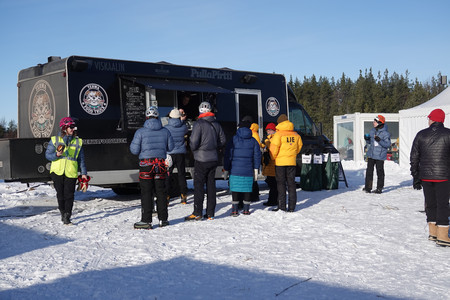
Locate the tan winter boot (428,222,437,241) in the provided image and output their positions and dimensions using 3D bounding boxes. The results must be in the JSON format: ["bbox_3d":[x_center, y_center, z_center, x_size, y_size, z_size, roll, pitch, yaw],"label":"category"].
[{"bbox_3d":[2.920,1.110,8.200,0.300,0.260,0.120,0,1,-13],"label":"tan winter boot"}]

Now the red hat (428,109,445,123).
[{"bbox_3d":[2.820,-0.455,8.000,0.200,0.190,0.240,-1,1,-38],"label":"red hat"}]

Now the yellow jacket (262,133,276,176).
[{"bbox_3d":[0.970,0.087,11.650,0.380,0.840,0.500,-1,1,-35],"label":"yellow jacket"}]

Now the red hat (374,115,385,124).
[{"bbox_3d":[3.450,-0.680,13.400,0.230,0.190,0.200,0,1,-12],"label":"red hat"}]

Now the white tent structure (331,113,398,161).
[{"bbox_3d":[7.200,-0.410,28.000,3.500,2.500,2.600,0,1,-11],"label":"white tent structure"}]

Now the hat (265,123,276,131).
[{"bbox_3d":[0.895,-0.445,11.600,0.230,0.170,0.200,-1,1,-44],"label":"hat"}]

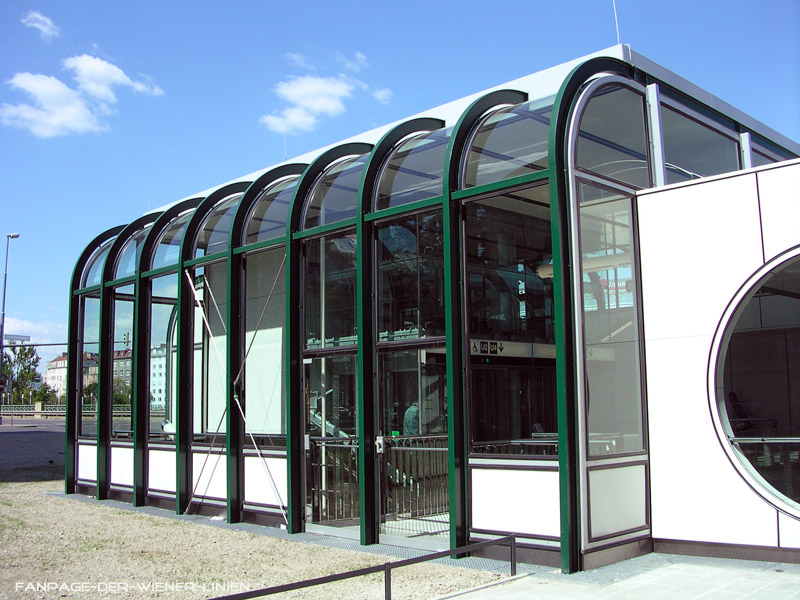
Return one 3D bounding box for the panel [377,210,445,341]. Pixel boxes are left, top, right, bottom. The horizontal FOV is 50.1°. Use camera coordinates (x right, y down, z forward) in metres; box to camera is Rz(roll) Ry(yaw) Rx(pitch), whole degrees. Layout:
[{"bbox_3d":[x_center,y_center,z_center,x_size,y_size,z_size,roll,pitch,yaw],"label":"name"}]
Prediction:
[{"bbox_3d":[0.215,-0.274,10.021,0.072,1.502,1.373,6,-10,-44],"label":"panel"}]

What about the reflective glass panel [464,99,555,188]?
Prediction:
[{"bbox_3d":[1.604,-1.804,9.611,1.316,1.387,1.401,6,-10,-44],"label":"reflective glass panel"}]

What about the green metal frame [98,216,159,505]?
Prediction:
[{"bbox_3d":[-4.864,0.932,15.907,1.502,5.491,0.107,6,-10,-44],"label":"green metal frame"}]

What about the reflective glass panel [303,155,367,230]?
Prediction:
[{"bbox_3d":[-0.382,-1.528,11.630,1.316,1.387,1.401,6,-10,-44],"label":"reflective glass panel"}]

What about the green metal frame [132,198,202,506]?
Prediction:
[{"bbox_3d":[-3.889,0.793,14.886,1.502,5.491,0.107,6,-10,-44],"label":"green metal frame"}]

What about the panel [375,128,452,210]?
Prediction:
[{"bbox_3d":[0.586,-1.586,9.838,1.258,1.271,1.205,7,-11,-44],"label":"panel"}]

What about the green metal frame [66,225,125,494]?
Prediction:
[{"bbox_3d":[-5.833,1.070,16.933,1.502,5.491,0.107,6,-10,-44],"label":"green metal frame"}]

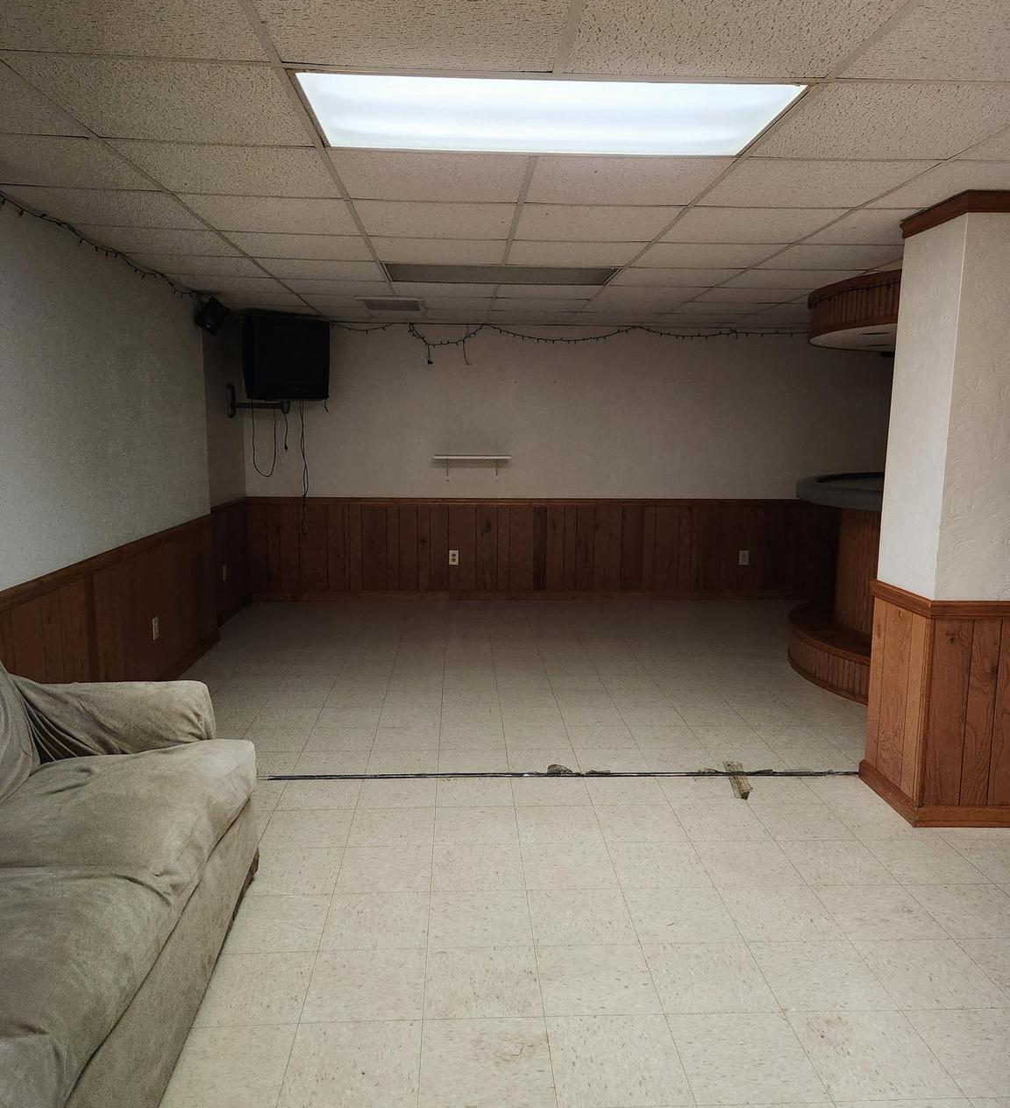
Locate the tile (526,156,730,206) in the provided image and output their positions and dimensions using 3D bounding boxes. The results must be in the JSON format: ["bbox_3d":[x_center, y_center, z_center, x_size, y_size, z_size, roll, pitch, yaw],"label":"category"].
[{"bbox_3d":[0.374,-1.206,2.893,0.600,0.025,0.600,0,8,-3],"label":"tile"}]

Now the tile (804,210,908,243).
[{"bbox_3d":[1.553,-1.290,3.543,0.600,0.025,0.600,0,8,-3],"label":"tile"}]

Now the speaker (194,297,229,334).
[{"bbox_3d":[-1.742,-1.422,5.340,0.145,0.175,0.140,31,7,-37],"label":"speaker"}]

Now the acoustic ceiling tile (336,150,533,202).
[{"bbox_3d":[-0.233,-1.208,2.865,0.600,0.025,0.600,0,8,-3],"label":"acoustic ceiling tile"}]

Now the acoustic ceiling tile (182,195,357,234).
[{"bbox_3d":[-0.872,-1.297,3.437,0.595,0.020,0.595,0,9,-3],"label":"acoustic ceiling tile"}]

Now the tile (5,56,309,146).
[{"bbox_3d":[-0.815,-1.126,2.245,0.600,0.020,0.600,0,8,-3],"label":"tile"}]

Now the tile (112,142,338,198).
[{"bbox_3d":[-0.844,-1.214,2.834,0.600,0.020,0.600,0,8,-3],"label":"tile"}]

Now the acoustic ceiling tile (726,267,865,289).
[{"bbox_3d":[1.500,-1.474,4.771,0.600,0.025,0.600,0,8,-3],"label":"acoustic ceiling tile"}]

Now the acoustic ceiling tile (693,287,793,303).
[{"bbox_3d":[1.476,-1.565,5.385,0.600,0.025,0.600,0,8,-3],"label":"acoustic ceiling tile"}]

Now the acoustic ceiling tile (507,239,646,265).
[{"bbox_3d":[0.318,-1.395,4.134,0.600,0.020,0.600,0,8,-3],"label":"acoustic ceiling tile"}]

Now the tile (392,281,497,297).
[{"bbox_3d":[-0.355,-1.570,5.285,0.600,0.025,0.600,0,8,-3],"label":"tile"}]

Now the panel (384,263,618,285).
[{"bbox_3d":[-0.019,-1.487,4.686,1.180,0.050,0.580,0,9,-3],"label":"panel"}]

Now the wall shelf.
[{"bbox_3d":[-0.262,-0.691,7.203,0.610,0.210,0.200,0,8,-3],"label":"wall shelf"}]

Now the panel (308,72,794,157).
[{"bbox_3d":[0.102,-1.125,2.277,1.180,0.050,0.580,0,9,-3],"label":"panel"}]

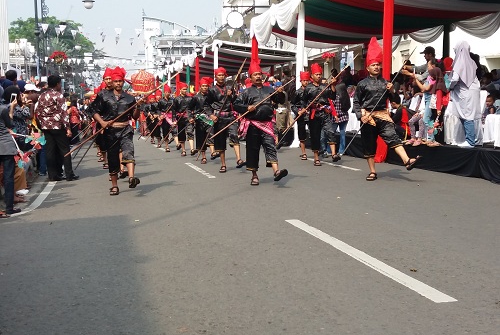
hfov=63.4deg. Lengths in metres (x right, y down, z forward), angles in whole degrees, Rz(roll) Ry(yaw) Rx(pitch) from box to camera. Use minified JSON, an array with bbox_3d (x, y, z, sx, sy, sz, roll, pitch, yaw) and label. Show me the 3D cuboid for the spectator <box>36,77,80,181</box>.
[{"bbox_3d":[-3.069,-0.625,6.450,0.550,1.670,0.380,0,7,7],"label":"spectator"}]

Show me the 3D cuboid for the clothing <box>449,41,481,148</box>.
[{"bbox_3d":[3.309,-1.100,6.250,0.470,1.600,0.370,-6,9,-37],"label":"clothing"}]

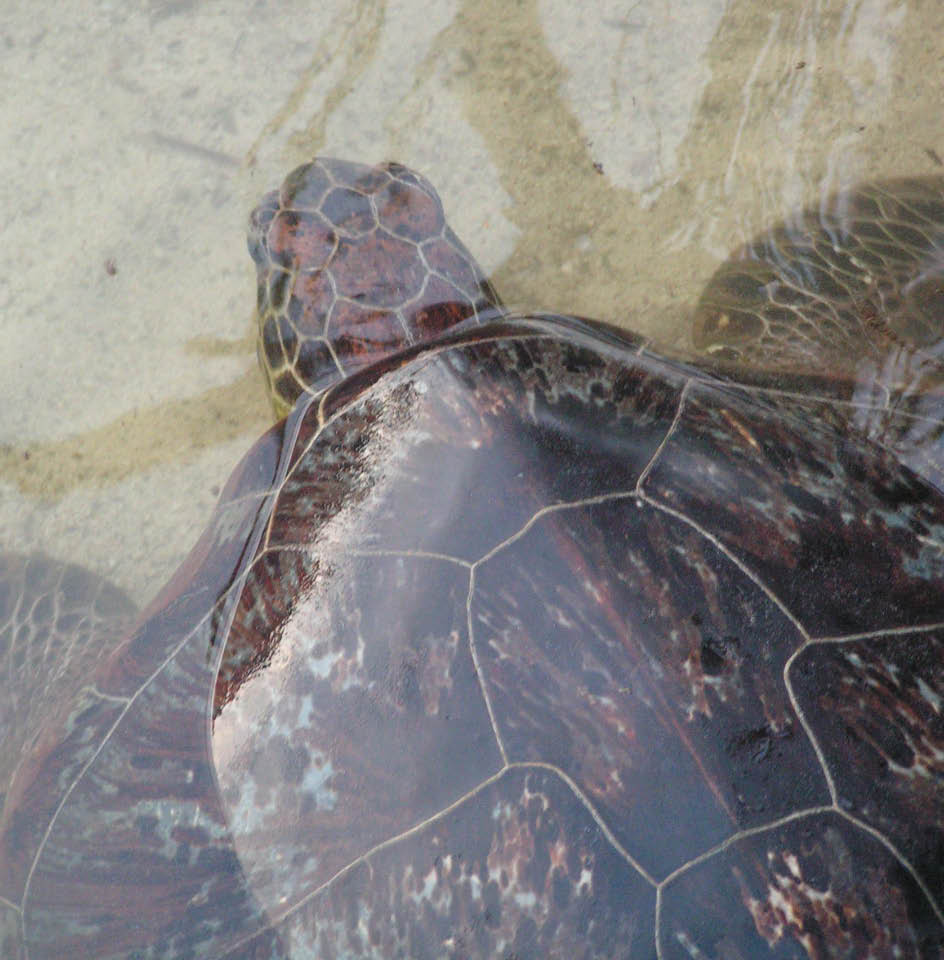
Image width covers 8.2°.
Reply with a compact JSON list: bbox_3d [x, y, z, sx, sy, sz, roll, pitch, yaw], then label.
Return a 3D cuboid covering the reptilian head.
[{"bbox_3d":[-0.057,-0.108,3.780,0.132,0.110,0.165,-17,52,-11],"label":"reptilian head"}]

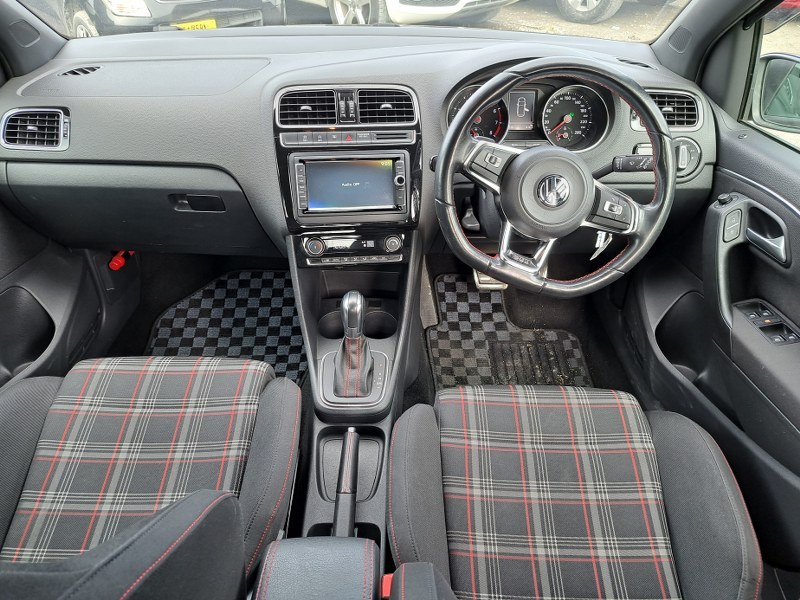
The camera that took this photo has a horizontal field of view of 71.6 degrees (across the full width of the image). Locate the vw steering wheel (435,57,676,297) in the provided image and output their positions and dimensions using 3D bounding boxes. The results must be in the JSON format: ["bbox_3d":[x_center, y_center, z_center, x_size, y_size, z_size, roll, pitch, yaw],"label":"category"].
[{"bbox_3d":[0.240,-0.188,0.878,0.370,0.360,0.085,21,13,-5],"label":"vw steering wheel"}]

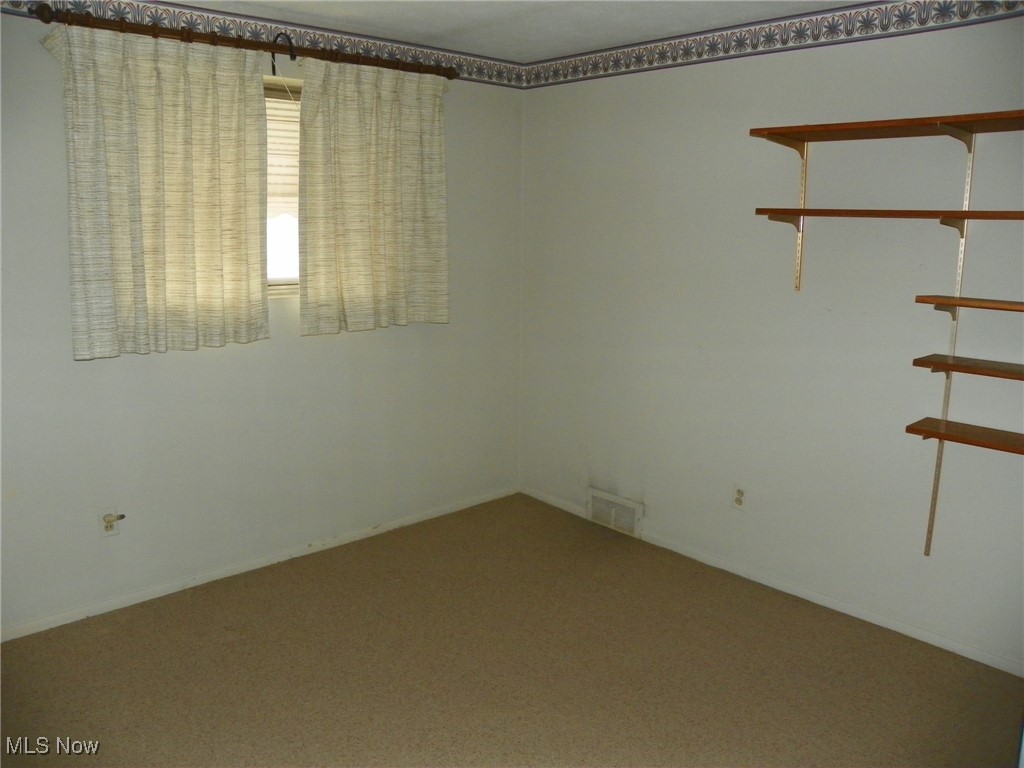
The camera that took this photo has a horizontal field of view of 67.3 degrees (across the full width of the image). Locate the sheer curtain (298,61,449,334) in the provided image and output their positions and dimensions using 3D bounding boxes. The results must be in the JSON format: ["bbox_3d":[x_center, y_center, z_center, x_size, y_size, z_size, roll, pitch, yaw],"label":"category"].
[{"bbox_3d":[-0.629,-0.845,3.622,0.780,1.185,0.110,-10,16,-39],"label":"sheer curtain"}]

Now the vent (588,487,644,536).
[{"bbox_3d":[0.541,0.685,4.119,0.030,0.195,0.373,-11,17,-43],"label":"vent"}]

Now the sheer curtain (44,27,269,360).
[{"bbox_3d":[-1.343,-0.725,3.039,0.760,1.185,0.120,-10,16,-39],"label":"sheer curtain"}]

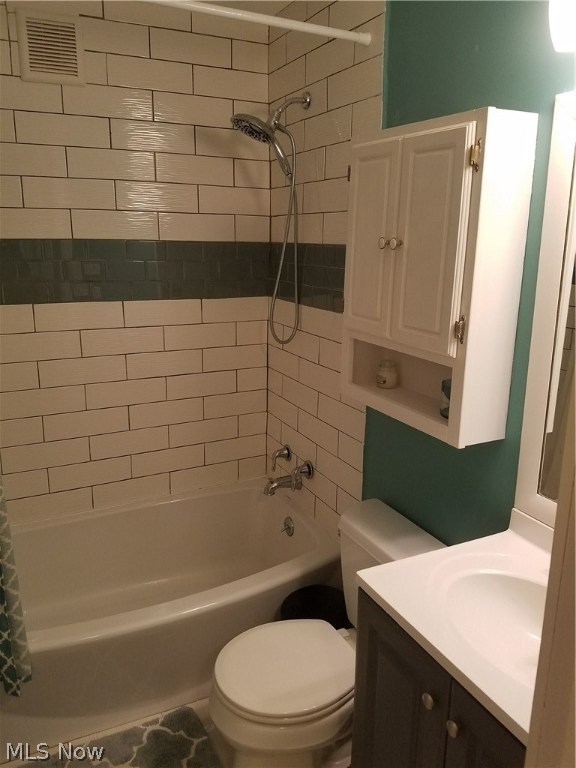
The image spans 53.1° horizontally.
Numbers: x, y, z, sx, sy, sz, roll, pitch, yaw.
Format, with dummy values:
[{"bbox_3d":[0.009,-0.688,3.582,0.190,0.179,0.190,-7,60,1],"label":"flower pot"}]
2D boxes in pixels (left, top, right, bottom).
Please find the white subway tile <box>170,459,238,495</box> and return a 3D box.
[{"bbox_3d":[-0.365,0.409,2.538,0.310,0.102,0.010,-7,16,-26],"label":"white subway tile"}]

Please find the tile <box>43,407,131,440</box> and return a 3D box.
[{"bbox_3d":[-0.758,0.149,2.190,0.302,0.099,0.010,-7,16,-26],"label":"tile"}]

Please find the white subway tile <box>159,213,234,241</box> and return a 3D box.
[{"bbox_3d":[-0.350,-0.607,2.233,0.304,0.101,0.010,-6,16,-25],"label":"white subway tile"}]

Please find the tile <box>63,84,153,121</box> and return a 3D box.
[{"bbox_3d":[-0.621,-0.975,1.997,0.304,0.101,0.010,-6,16,-25],"label":"tile"}]

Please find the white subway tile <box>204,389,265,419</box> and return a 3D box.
[{"bbox_3d":[-0.222,0.089,2.484,0.294,0.101,0.010,-6,16,-25],"label":"white subway tile"}]

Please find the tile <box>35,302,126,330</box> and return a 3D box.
[{"bbox_3d":[-0.798,-0.261,2.223,0.322,0.106,0.010,-7,16,-26],"label":"tile"}]

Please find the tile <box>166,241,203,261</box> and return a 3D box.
[{"bbox_3d":[-0.407,-0.526,2.267,0.147,0.072,0.010,-7,16,-26],"label":"tile"}]

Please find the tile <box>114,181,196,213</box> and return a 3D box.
[{"bbox_3d":[-0.482,-0.692,2.138,0.306,0.101,0.010,-7,16,-26],"label":"tile"}]

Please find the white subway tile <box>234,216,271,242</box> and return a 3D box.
[{"bbox_3d":[-0.146,-0.631,2.327,0.142,0.101,0.010,-7,16,-26],"label":"white subway tile"}]

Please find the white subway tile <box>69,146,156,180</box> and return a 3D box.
[{"bbox_3d":[-0.621,-0.775,2.045,0.306,0.101,0.010,-7,16,-26],"label":"white subway tile"}]

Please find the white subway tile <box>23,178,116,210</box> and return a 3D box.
[{"bbox_3d":[-0.748,-0.652,1.980,0.302,0.099,0.010,-7,16,-26],"label":"white subway tile"}]

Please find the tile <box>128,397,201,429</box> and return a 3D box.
[{"bbox_3d":[-0.493,0.120,2.354,0.304,0.101,0.010,-6,16,-25],"label":"tile"}]

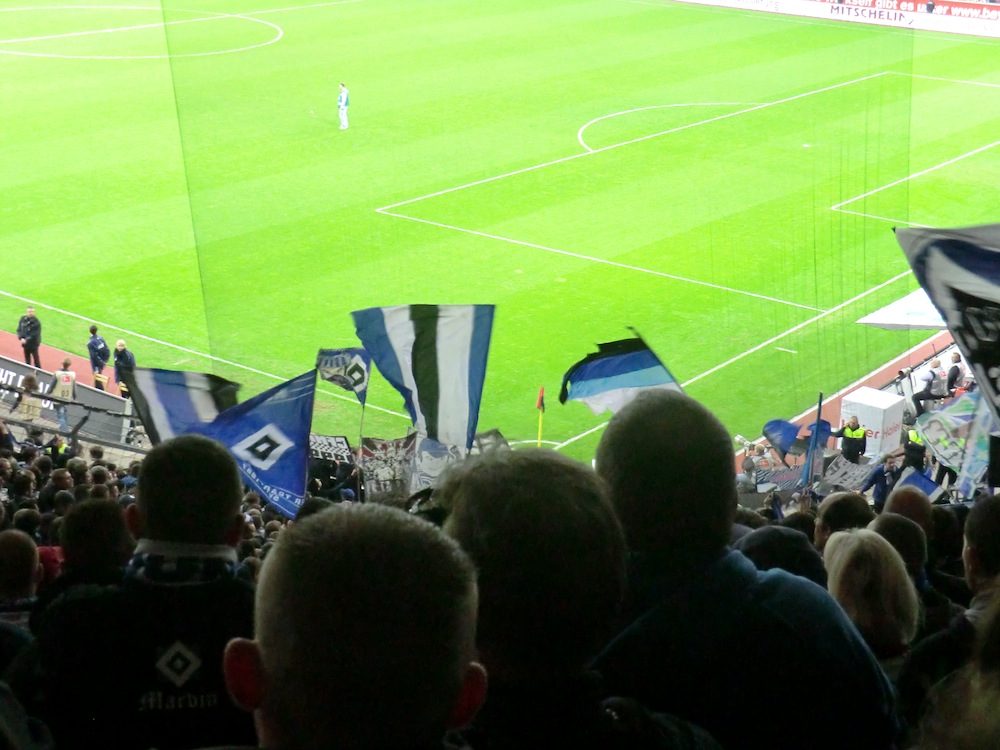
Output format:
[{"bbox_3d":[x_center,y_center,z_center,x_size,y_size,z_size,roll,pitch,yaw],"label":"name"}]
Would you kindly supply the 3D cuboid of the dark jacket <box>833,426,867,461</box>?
[{"bbox_3d":[6.971,1.352,31.600,0.660,0.750,0.360,8,21,17],"label":"dark jacket"}]

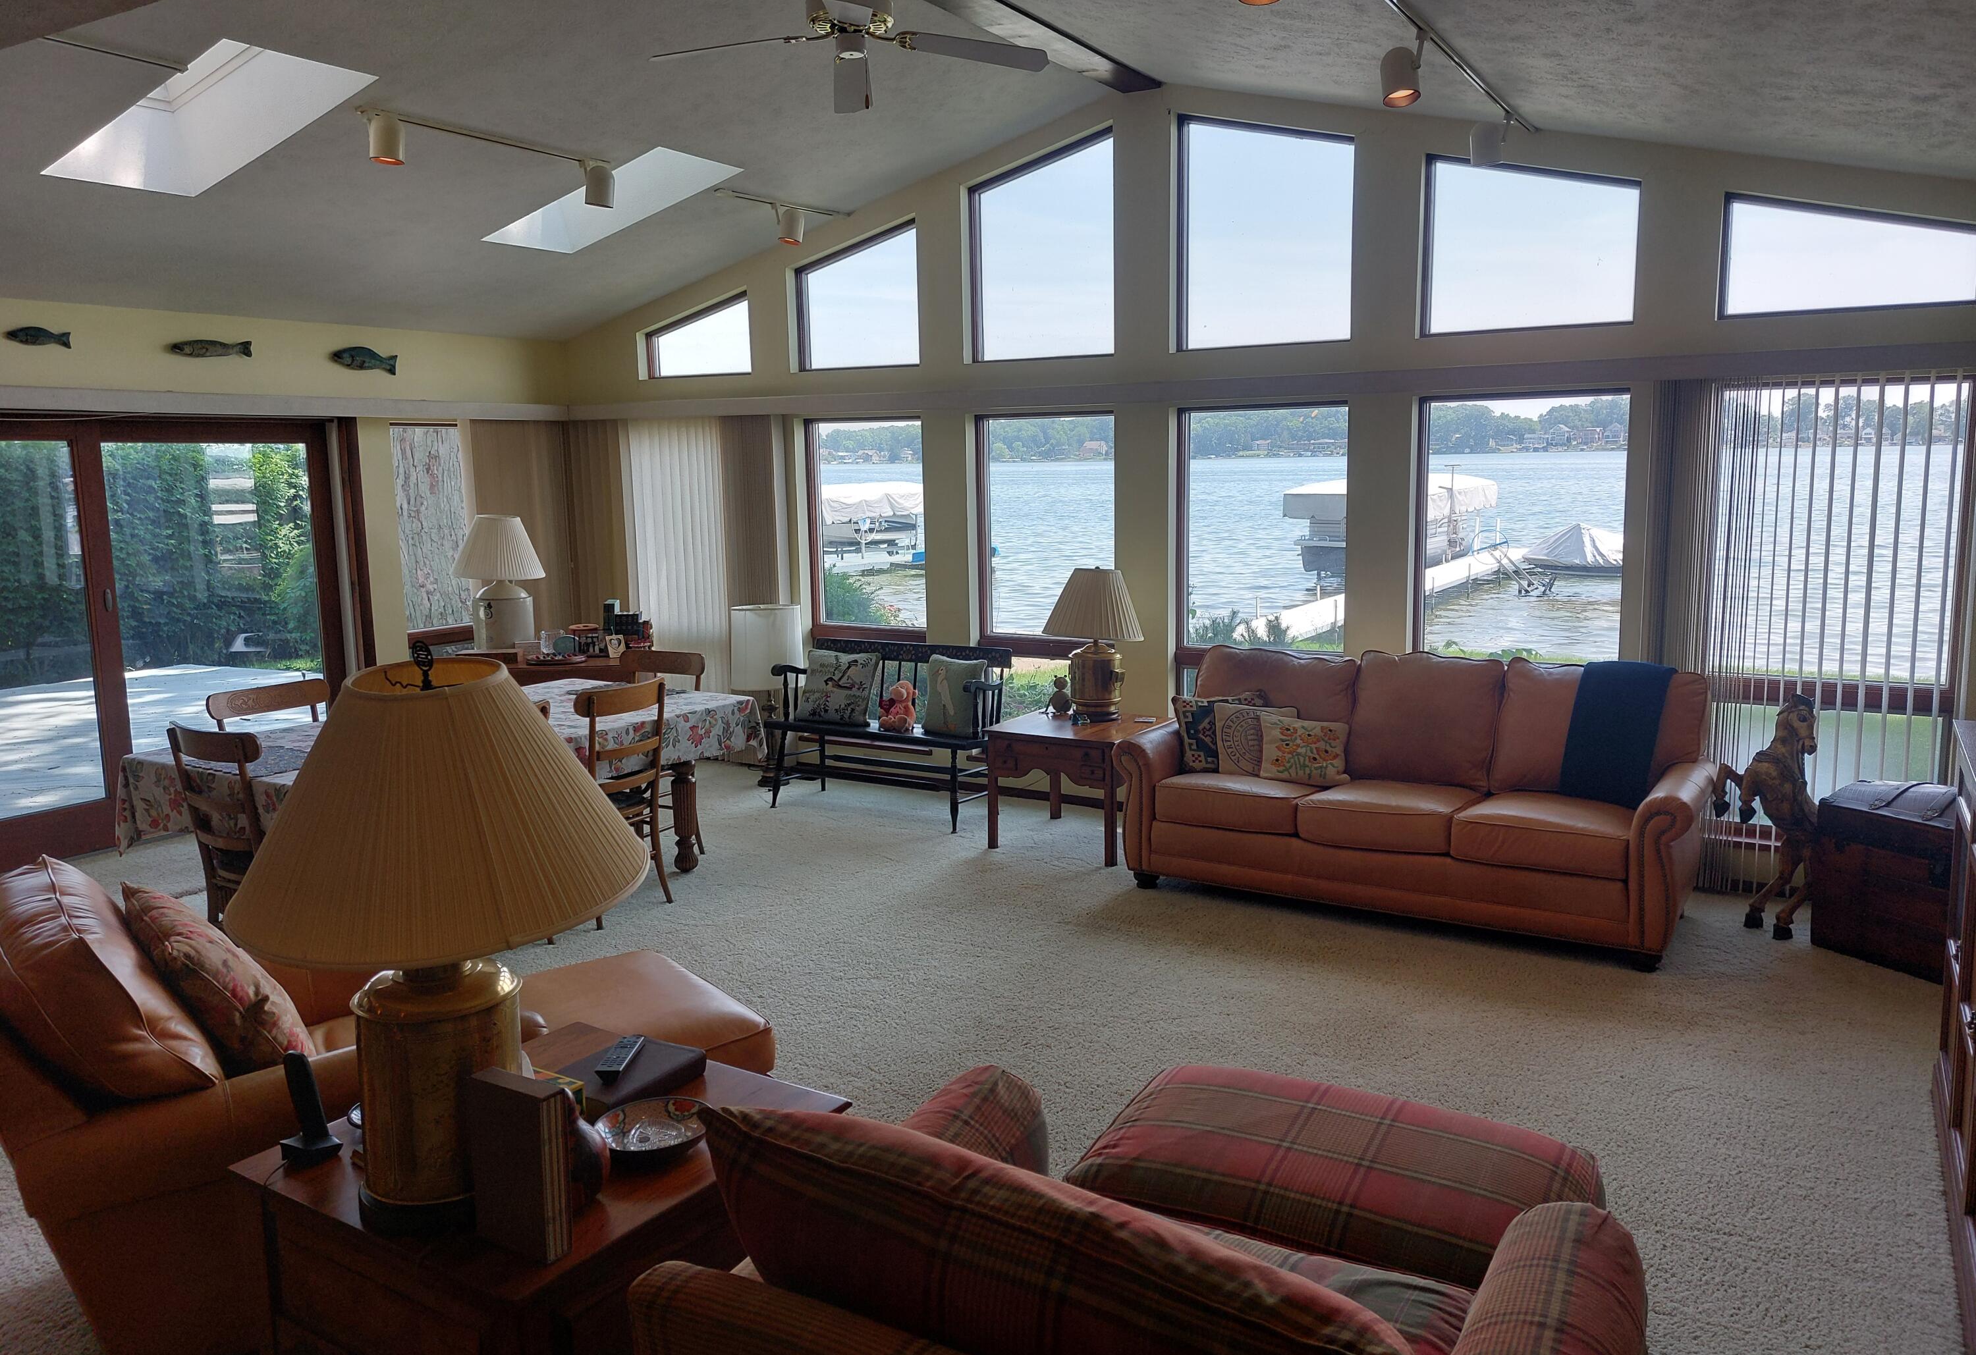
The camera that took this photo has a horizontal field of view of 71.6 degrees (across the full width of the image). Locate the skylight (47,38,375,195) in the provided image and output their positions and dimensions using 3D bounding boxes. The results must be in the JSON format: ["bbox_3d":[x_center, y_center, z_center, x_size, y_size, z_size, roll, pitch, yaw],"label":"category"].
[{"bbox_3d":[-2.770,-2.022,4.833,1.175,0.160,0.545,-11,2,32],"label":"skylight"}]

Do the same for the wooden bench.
[{"bbox_3d":[-0.522,0.273,7.094,1.260,0.840,0.560,4,11,30],"label":"wooden bench"}]

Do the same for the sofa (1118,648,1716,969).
[{"bbox_3d":[1.729,0.426,5.741,2.266,1.019,0.926,5,11,32],"label":"sofa"}]

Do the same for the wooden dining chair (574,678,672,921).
[{"bbox_3d":[-1.672,0.502,5.764,0.500,0.961,0.480,5,11,32],"label":"wooden dining chair"}]

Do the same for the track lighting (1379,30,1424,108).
[{"bbox_3d":[1.274,-1.876,4.220,0.125,0.205,0.115,4,11,30],"label":"track lighting"}]

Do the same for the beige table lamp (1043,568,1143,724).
[{"bbox_3d":[0.497,-0.160,6.388,0.475,0.710,0.475,-1,9,0],"label":"beige table lamp"}]

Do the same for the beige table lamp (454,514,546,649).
[{"bbox_3d":[-2.421,-0.462,6.733,0.450,0.680,0.450,4,11,30],"label":"beige table lamp"}]

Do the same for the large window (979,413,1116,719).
[{"bbox_3d":[0.326,-0.531,7.144,0.820,1.700,0.120,4,11,30],"label":"large window"}]

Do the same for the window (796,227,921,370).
[{"bbox_3d":[-0.683,-1.969,7.145,0.779,0.709,0.100,4,11,30],"label":"window"}]

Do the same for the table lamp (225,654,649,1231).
[{"bbox_3d":[-0.878,0.406,2.204,0.595,0.933,0.595,4,11,30],"label":"table lamp"}]

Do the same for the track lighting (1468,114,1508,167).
[{"bbox_3d":[1.867,-2.002,5.106,0.140,0.200,0.140,4,11,30],"label":"track lighting"}]

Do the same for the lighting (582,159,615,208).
[{"bbox_3d":[-1.735,-2.203,6.111,0.135,0.190,0.135,-1,9,0],"label":"lighting"}]

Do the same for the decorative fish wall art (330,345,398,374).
[{"bbox_3d":[-3.347,-1.712,7.376,0.060,0.140,0.380,4,11,30],"label":"decorative fish wall art"}]

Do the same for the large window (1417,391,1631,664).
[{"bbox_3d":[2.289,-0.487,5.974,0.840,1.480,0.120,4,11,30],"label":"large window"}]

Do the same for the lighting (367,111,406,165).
[{"bbox_3d":[-2.299,-2.060,5.231,0.140,0.195,0.140,5,11,32],"label":"lighting"}]

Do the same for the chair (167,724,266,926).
[{"bbox_3d":[-2.570,0.602,4.985,0.470,0.920,0.500,4,11,30],"label":"chair"}]

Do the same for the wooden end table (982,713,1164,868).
[{"bbox_3d":[0.428,0.486,6.348,0.669,0.545,0.667,4,11,30],"label":"wooden end table"}]

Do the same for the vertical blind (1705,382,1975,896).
[{"bbox_3d":[3.239,-0.127,5.420,0.916,2.094,0.100,5,11,32],"label":"vertical blind"}]

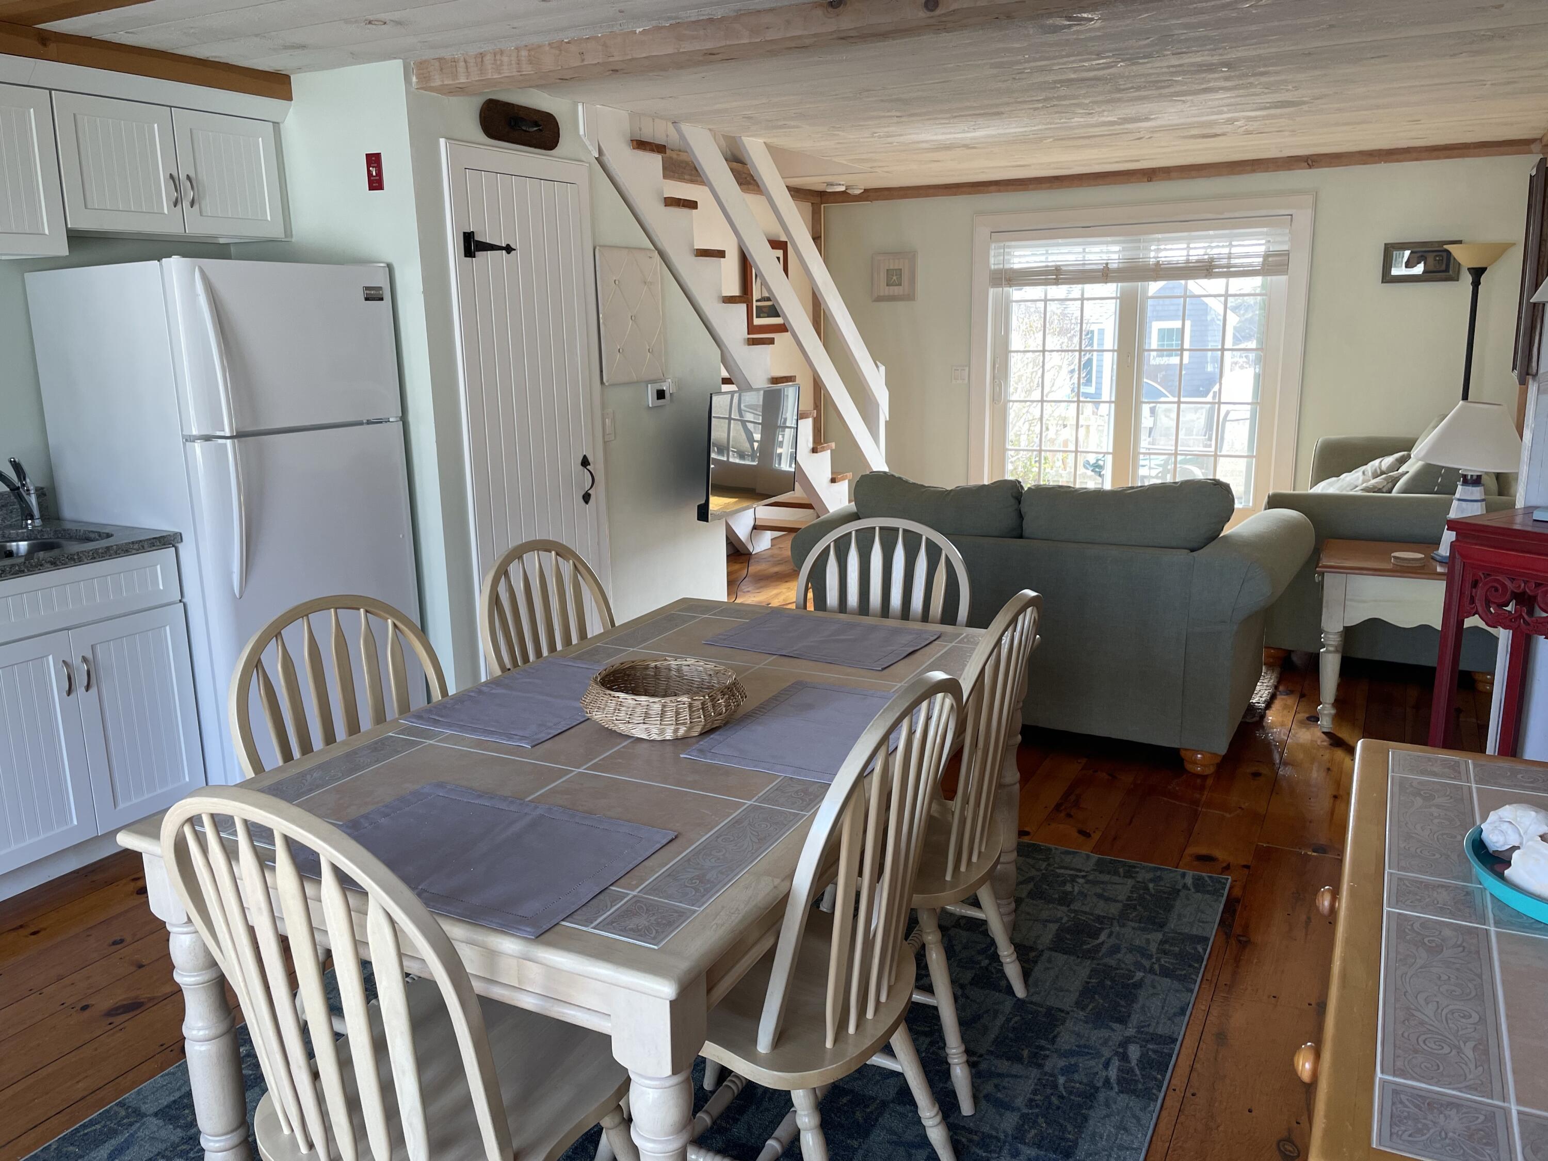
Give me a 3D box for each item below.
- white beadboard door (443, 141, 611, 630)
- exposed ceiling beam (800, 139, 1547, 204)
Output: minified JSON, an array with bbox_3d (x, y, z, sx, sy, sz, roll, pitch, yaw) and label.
[{"bbox_3d":[-0.872,-0.499,4.350,0.060,2.085,0.755,6,14,30],"label":"white beadboard door"},{"bbox_3d":[2.127,-2.403,6.901,4.099,0.085,0.080,5,14,26],"label":"exposed ceiling beam"}]

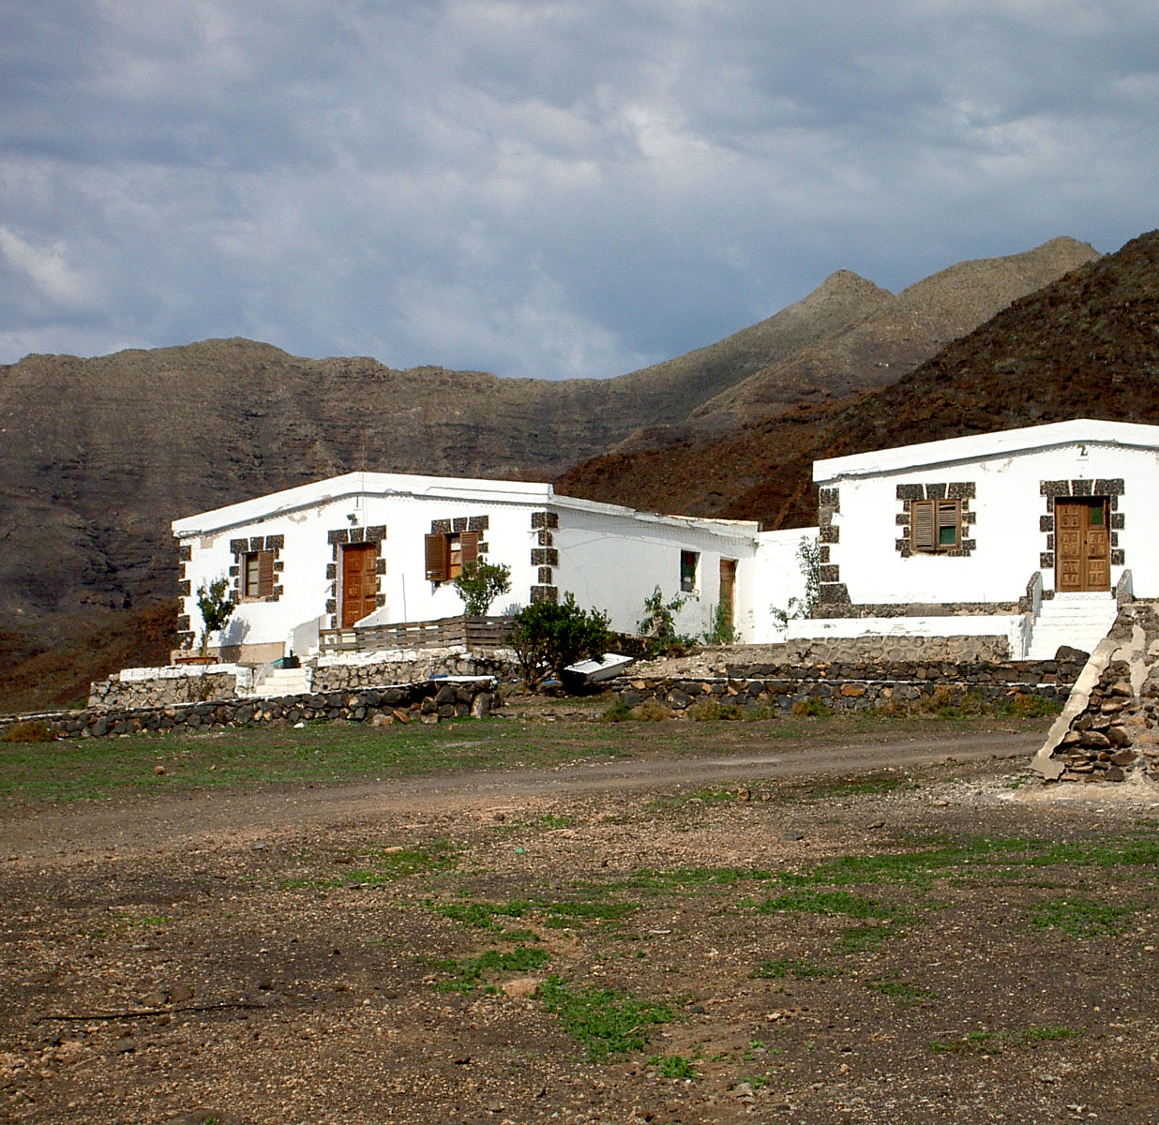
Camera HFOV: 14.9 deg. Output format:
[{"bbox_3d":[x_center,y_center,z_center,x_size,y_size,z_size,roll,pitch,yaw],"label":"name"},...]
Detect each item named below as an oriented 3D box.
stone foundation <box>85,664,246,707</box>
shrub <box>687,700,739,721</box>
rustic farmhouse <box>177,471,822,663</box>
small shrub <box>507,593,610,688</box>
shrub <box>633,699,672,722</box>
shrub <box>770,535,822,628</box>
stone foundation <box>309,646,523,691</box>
[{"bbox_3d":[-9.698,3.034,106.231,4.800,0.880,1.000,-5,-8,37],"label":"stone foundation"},{"bbox_3d":[2.890,3.193,95.200,1.100,0.460,0.800,0,-7,0],"label":"shrub"},{"bbox_3d":[-2.815,0.410,109.561,11.950,4.400,8.400,-5,-8,37],"label":"rustic farmhouse"},{"bbox_3d":[-0.466,1.793,100.500,2.300,2.100,2.100,0,-7,0],"label":"small shrub"},{"bbox_3d":[1.578,3.193,95.200,0.850,0.500,0.750,0,-7,0],"label":"shrub"},{"bbox_3d":[4.859,0.511,98.800,1.200,2.250,1.100,0,-7,0],"label":"shrub"},{"bbox_3d":[-3.815,2.574,102.347,4.650,0.950,1.900,-5,-8,37],"label":"stone foundation"}]

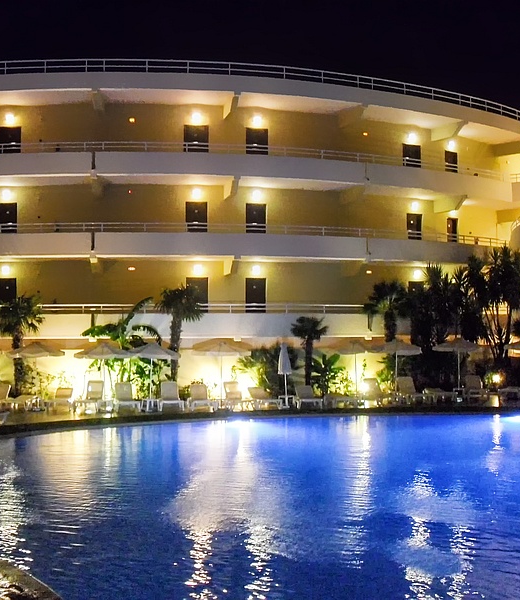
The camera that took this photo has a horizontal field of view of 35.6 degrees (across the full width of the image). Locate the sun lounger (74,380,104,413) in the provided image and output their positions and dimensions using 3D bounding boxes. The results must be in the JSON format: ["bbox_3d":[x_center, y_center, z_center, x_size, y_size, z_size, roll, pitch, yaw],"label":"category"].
[{"bbox_3d":[-5.706,3.277,27.481,0.700,0.920,1.750,0,-3,-1],"label":"sun lounger"}]

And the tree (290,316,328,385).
[{"bbox_3d":[1.793,2.170,29.236,1.400,3.050,1.400,0,-2,0],"label":"tree"}]

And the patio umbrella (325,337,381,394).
[{"bbox_3d":[3.189,2.483,27.237,1.950,2.180,1.950,0,-2,0],"label":"patio umbrella"}]

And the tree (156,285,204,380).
[{"bbox_3d":[-2.759,1.573,27.870,1.650,4.100,1.650,0,-2,0],"label":"tree"}]

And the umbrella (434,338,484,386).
[{"bbox_3d":[7.037,2.505,28.737,1.900,2.200,1.900,0,-2,0],"label":"umbrella"}]

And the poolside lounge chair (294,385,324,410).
[{"bbox_3d":[1.578,3.234,27.190,0.740,0.690,1.800,0,-2,-6],"label":"poolside lounge chair"}]

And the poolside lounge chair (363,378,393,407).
[{"bbox_3d":[3.989,3.170,27.595,0.680,0.920,1.600,1,-2,-13],"label":"poolside lounge chair"}]

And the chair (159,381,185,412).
[{"bbox_3d":[-2.953,3.163,26.783,0.740,0.850,1.700,0,-2,-9],"label":"chair"}]

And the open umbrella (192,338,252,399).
[{"bbox_3d":[-1.348,2.548,28.253,2.100,2.400,2.100,0,-3,0],"label":"open umbrella"}]

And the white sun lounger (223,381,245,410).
[{"bbox_3d":[-0.883,3.180,27.158,0.730,0.820,1.700,0,-2,-9],"label":"white sun lounger"}]

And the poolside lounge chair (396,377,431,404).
[{"bbox_3d":[5.247,3.175,28.095,0.680,0.950,1.650,1,-2,-20],"label":"poolside lounge chair"}]

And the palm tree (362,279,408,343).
[{"bbox_3d":[4.535,1.488,29.373,1.600,4.300,1.600,0,-2,0],"label":"palm tree"}]

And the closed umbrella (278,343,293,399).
[{"bbox_3d":[0.851,2.503,26.921,0.450,2.200,0.450,0,-2,0],"label":"closed umbrella"}]

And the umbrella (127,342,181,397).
[{"bbox_3d":[-3.761,2.601,28.050,1.900,2.300,1.900,0,-3,0],"label":"umbrella"}]

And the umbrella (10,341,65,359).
[{"bbox_3d":[-7.742,2.621,28.050,2.000,2.300,2.000,0,-3,0],"label":"umbrella"}]

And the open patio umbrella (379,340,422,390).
[{"bbox_3d":[4.709,2.506,27.622,1.900,2.250,1.900,0,-2,0],"label":"open patio umbrella"}]

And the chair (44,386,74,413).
[{"bbox_3d":[-6.602,3.230,26.592,0.680,0.720,1.700,0,-2,2],"label":"chair"}]

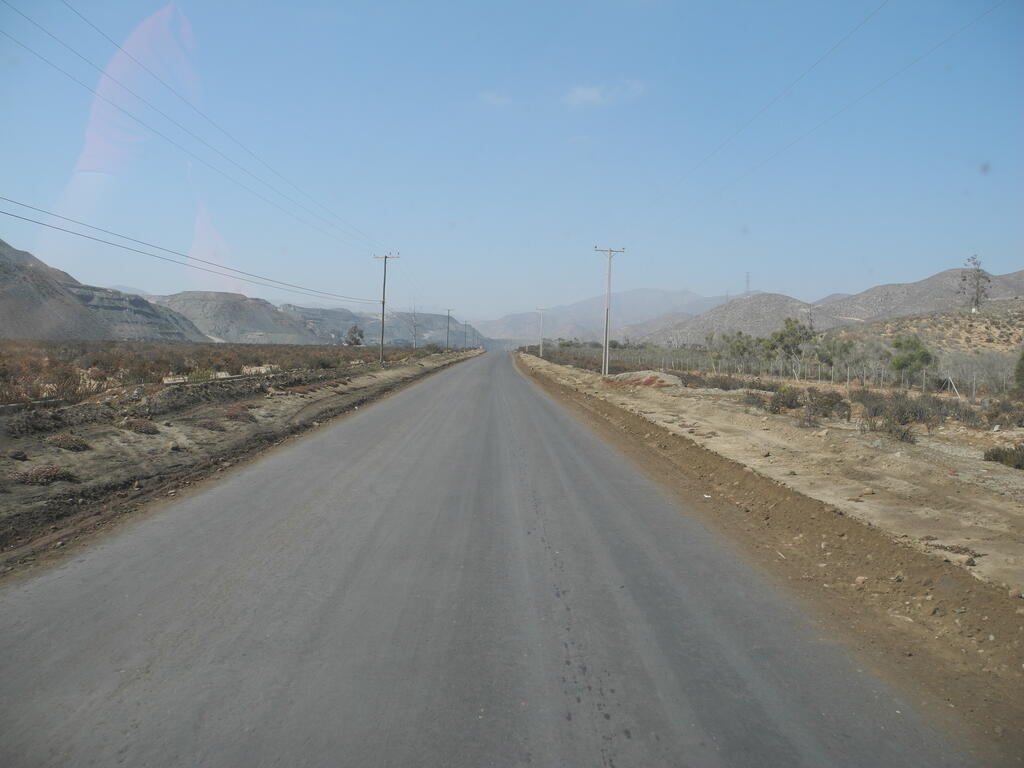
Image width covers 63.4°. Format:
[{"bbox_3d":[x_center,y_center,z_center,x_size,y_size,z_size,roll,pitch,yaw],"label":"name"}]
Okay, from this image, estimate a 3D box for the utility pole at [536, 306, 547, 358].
[{"bbox_3d":[5.841,-10.197,164.000,2.150,10.000,0.400,1,3,-1],"label":"utility pole"}]

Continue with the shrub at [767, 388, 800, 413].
[{"bbox_3d":[10.528,0.607,32.000,1.100,0.980,1.050,1,3,-1],"label":"shrub"}]

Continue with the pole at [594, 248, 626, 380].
[{"bbox_3d":[7.456,-5.602,64.000,2.250,9.950,0.400,1,3,-1],"label":"pole"}]

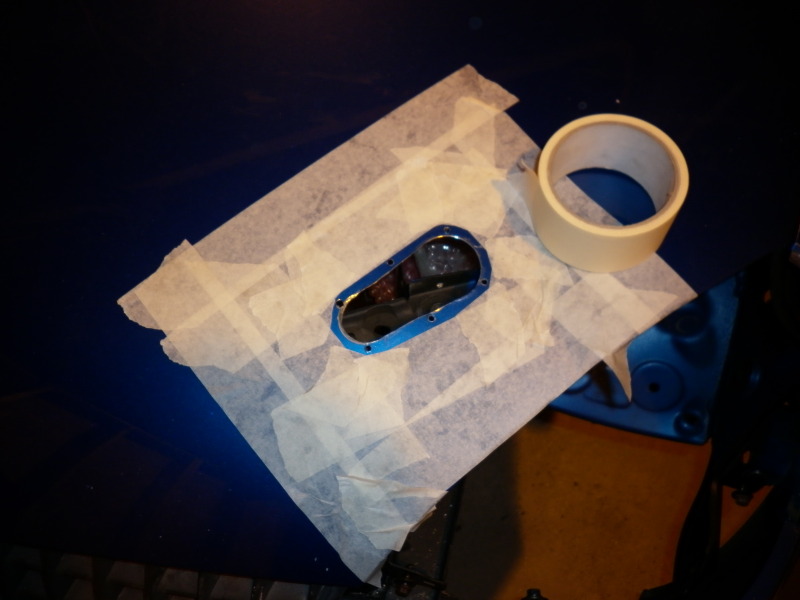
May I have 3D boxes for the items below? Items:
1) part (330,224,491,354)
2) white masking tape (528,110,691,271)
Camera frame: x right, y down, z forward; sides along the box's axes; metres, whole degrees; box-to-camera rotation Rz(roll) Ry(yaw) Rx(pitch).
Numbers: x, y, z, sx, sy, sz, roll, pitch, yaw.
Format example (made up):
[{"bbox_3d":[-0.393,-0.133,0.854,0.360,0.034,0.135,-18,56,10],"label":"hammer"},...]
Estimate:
[{"bbox_3d":[0.007,-0.006,0.435,0.117,0.008,0.063,-32,68,-8],"label":"part"},{"bbox_3d":[0.134,-0.069,0.422,0.090,0.050,0.090,-2,67,5],"label":"white masking tape"}]

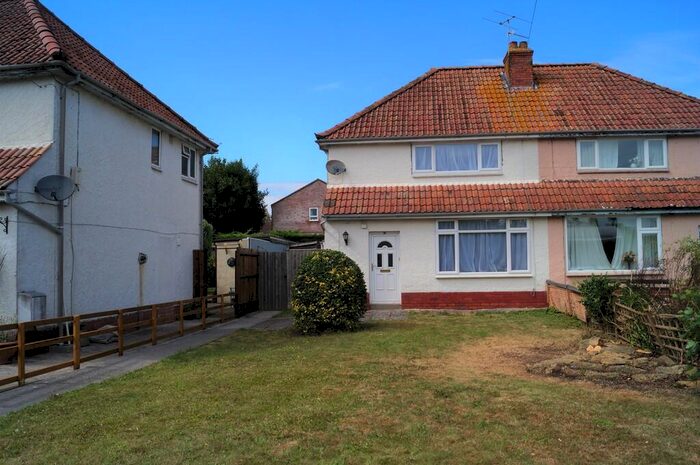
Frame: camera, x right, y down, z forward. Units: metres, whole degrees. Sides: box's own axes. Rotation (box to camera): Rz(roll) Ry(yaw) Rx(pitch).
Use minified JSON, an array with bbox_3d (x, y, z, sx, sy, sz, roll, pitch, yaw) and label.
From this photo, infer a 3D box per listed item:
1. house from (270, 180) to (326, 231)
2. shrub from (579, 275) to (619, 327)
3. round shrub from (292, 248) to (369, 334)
[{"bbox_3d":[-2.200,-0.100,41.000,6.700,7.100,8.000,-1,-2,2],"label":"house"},{"bbox_3d":[5.450,1.470,11.500,0.900,1.120,0.900,-1,-2,4],"label":"shrub"},{"bbox_3d":[-0.420,1.120,10.300,1.480,1.550,1.460,-1,-2,0],"label":"round shrub"}]

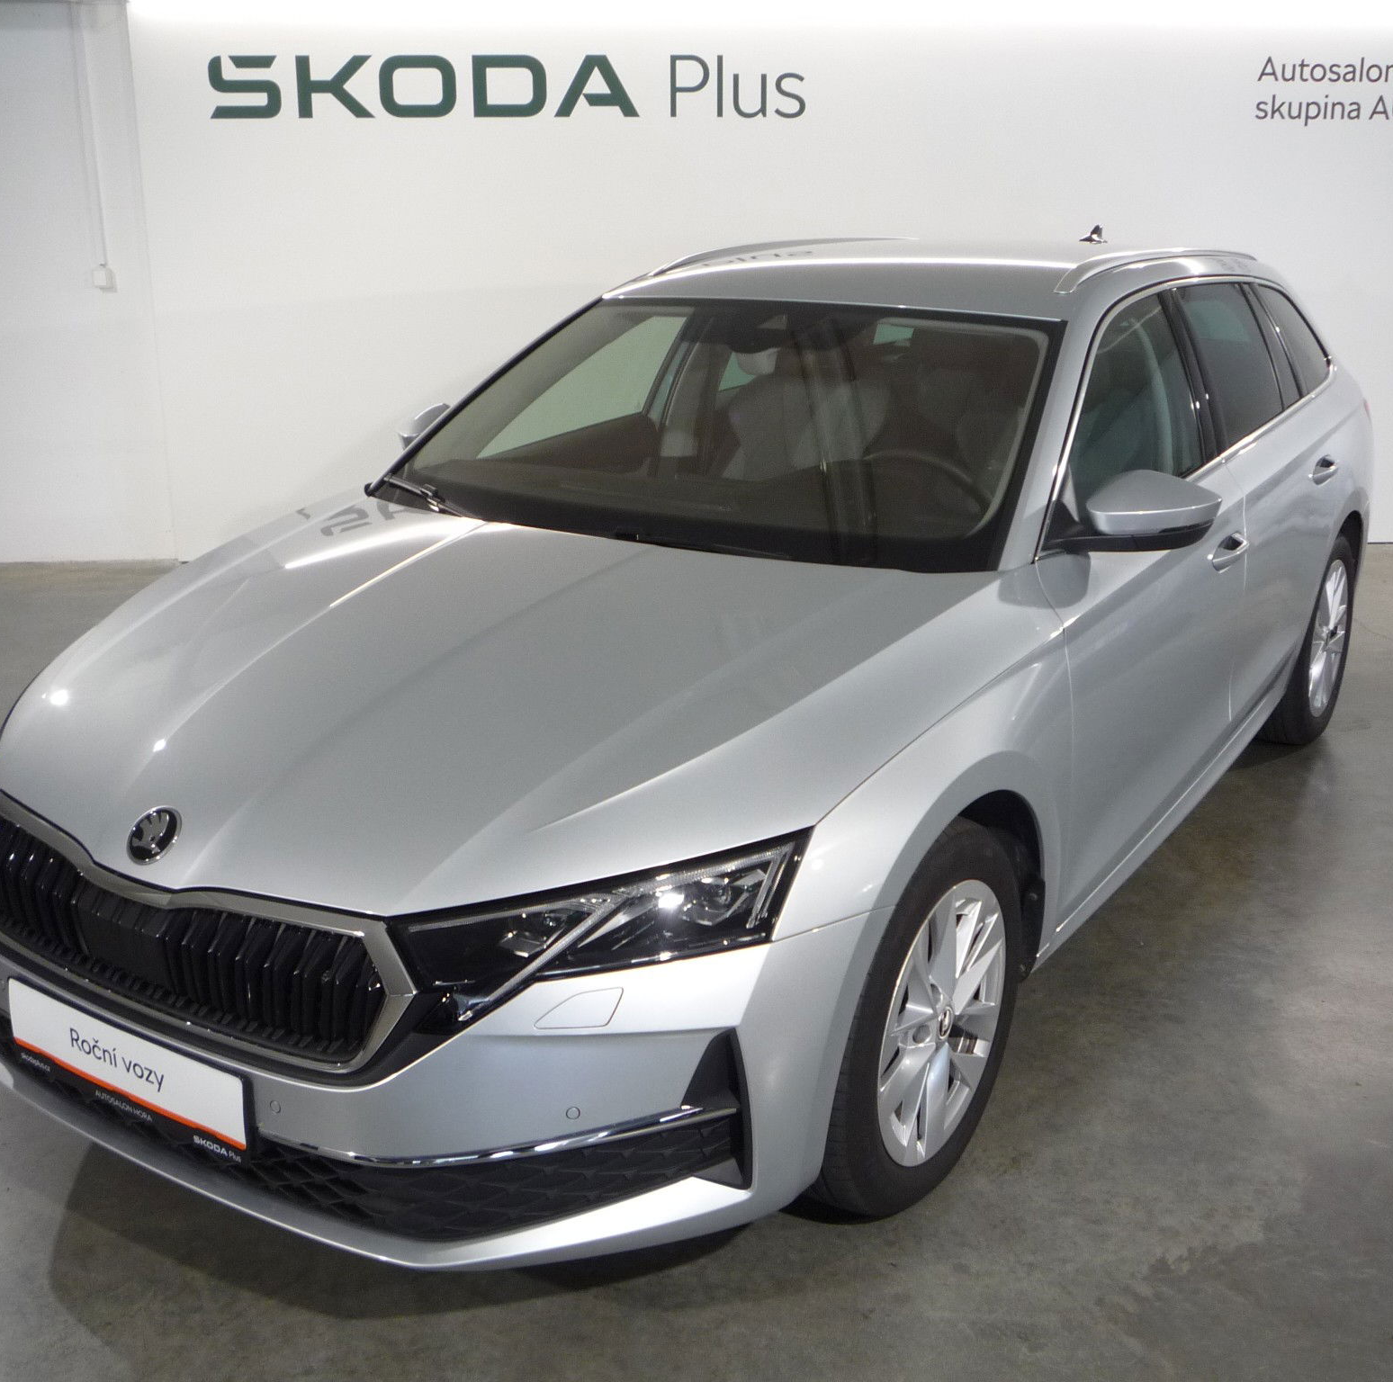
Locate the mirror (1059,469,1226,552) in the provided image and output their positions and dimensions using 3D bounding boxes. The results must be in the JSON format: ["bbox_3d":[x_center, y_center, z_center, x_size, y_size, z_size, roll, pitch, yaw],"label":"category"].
[{"bbox_3d":[0.813,-0.329,2.926,0.215,0.150,0.230,11,21,32],"label":"mirror"}]

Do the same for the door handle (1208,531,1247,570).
[{"bbox_3d":[1.163,-0.309,3.495,0.060,0.050,0.220,11,21,32],"label":"door handle"}]

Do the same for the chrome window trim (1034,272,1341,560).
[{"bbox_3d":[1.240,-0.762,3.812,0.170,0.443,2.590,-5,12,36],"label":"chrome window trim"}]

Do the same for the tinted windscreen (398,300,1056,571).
[{"bbox_3d":[0.033,-0.570,3.333,1.470,0.140,0.900,11,50,32],"label":"tinted windscreen"}]

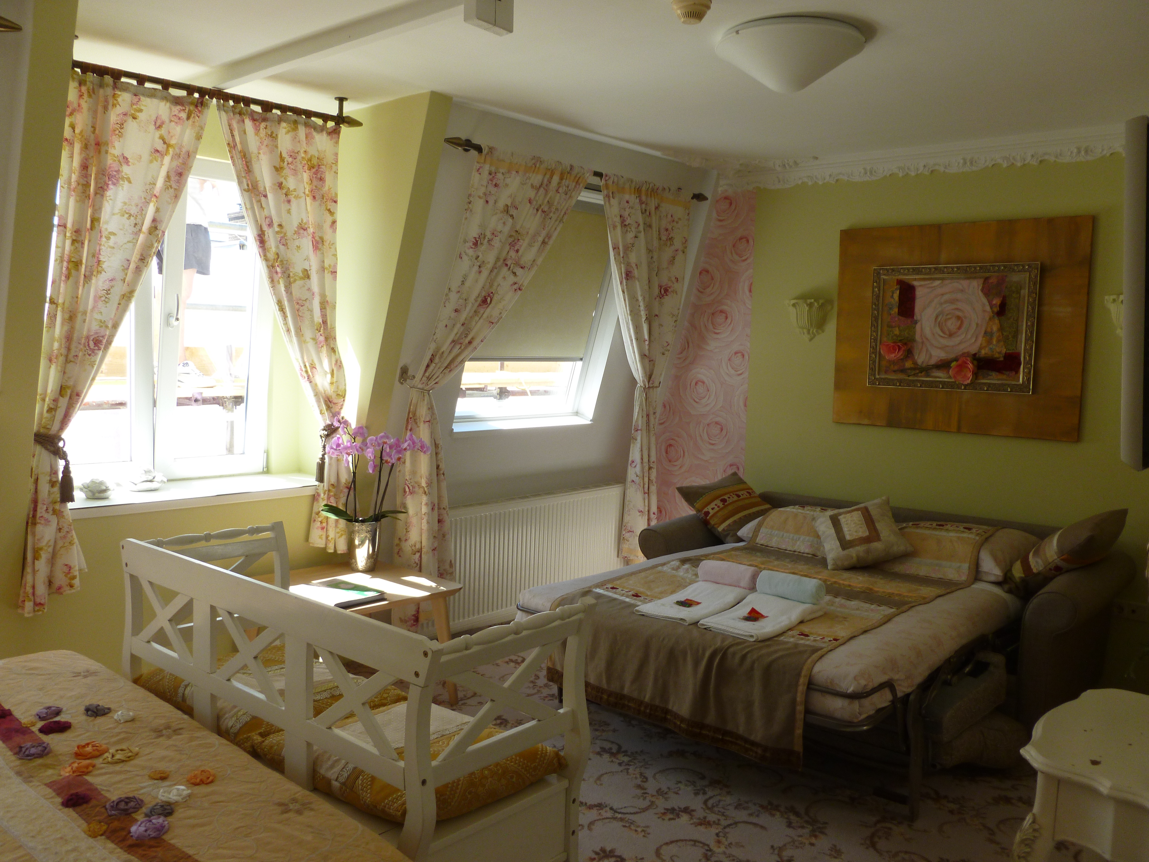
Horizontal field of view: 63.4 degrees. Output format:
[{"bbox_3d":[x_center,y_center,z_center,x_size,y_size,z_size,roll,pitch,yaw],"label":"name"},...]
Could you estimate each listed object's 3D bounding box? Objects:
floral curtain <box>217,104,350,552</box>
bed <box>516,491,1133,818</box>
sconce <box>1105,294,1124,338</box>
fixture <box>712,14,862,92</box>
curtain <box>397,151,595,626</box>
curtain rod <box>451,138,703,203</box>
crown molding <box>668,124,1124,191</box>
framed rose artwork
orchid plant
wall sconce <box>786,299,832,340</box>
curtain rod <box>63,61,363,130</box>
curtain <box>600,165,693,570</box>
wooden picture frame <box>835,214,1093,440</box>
[{"bbox_3d":[-1.165,-0.360,3.762,0.160,1.770,0.550,7,8,44],"label":"floral curtain"},{"bbox_3d":[1.013,0.765,3.937,1.980,0.700,2.020,6,7,40],"label":"bed"},{"bbox_3d":[2.423,-0.487,4.015,0.240,0.210,0.120,6,7,40],"label":"sconce"},{"bbox_3d":[0.679,-1.166,2.951,0.465,0.175,0.465,0,6,-12],"label":"fixture"},{"bbox_3d":[-0.374,-0.179,4.309,0.340,2.120,0.920,6,7,43],"label":"curtain"},{"bbox_3d":[0.098,-1.233,4.461,0.090,0.060,1.830,7,8,44],"label":"curtain rod"},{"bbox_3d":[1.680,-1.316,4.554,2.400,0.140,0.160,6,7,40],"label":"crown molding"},{"bbox_3d":[1.820,-0.500,4.512,0.785,0.600,0.055,6,10,40],"label":"framed rose artwork"},{"bbox_3d":[-0.835,0.162,3.895,0.446,0.436,0.280,0,6,-12],"label":"orchid plant"},{"bbox_3d":[1.255,-0.591,4.997,0.240,0.210,0.120,6,7,40],"label":"wall sconce"},{"bbox_3d":[-1.323,-1.294,3.483,0.060,0.110,1.237,6,7,43],"label":"curtain rod"},{"bbox_3d":[0.319,-0.254,5.041,0.340,2.070,0.850,6,7,43],"label":"curtain"},{"bbox_3d":[1.844,-0.499,4.544,1.180,1.005,0.055,6,10,40],"label":"wooden picture frame"}]

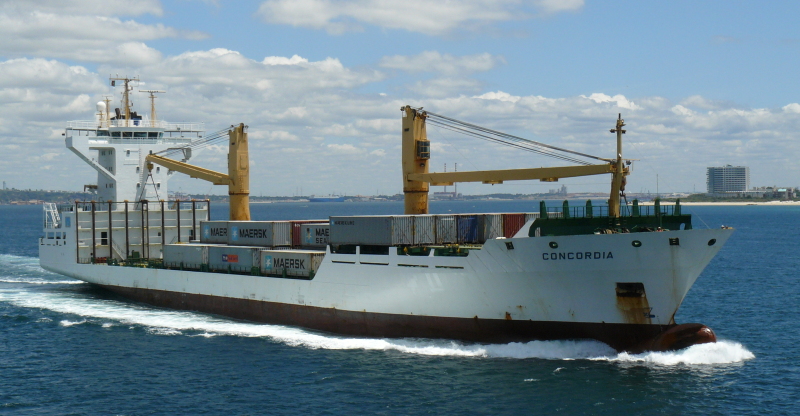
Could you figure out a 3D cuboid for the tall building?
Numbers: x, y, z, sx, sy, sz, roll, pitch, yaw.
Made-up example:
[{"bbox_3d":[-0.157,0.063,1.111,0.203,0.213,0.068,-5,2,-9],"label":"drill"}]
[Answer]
[{"bbox_3d":[478.110,-40.377,2055.000,60.000,44.500,21.000,0,0,22],"label":"tall building"}]

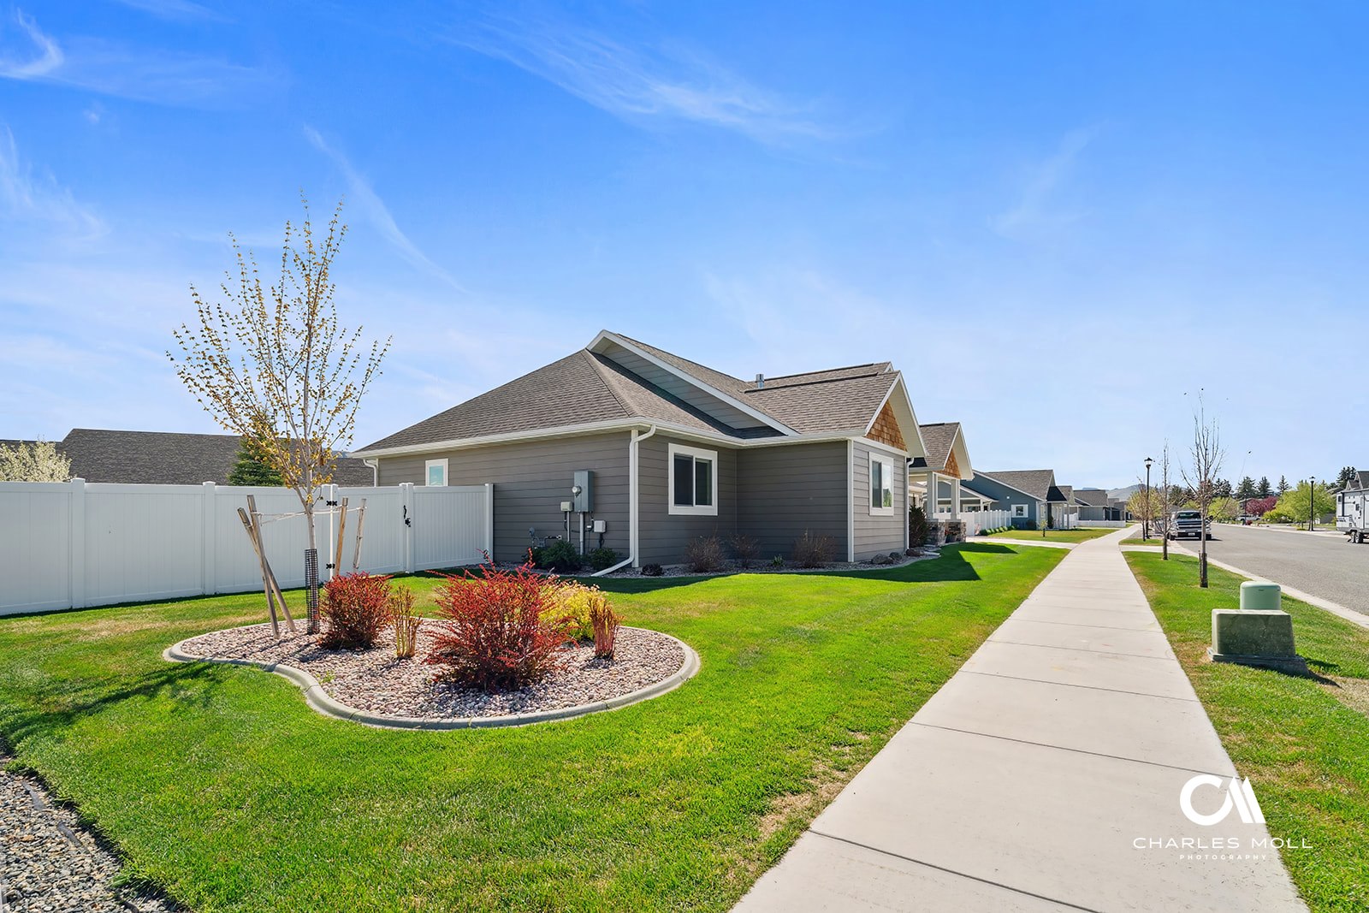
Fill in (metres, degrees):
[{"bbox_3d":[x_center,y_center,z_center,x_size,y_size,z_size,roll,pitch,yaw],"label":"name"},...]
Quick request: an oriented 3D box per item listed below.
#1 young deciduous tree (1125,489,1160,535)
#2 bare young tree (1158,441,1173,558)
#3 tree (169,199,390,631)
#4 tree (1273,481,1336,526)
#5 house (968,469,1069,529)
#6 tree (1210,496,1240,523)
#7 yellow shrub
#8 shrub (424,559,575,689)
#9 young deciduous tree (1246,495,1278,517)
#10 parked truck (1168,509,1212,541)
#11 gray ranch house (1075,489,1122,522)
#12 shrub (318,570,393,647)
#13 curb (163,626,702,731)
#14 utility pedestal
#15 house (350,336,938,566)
[{"bbox_3d":[25.266,3.178,33.500,1.600,2.900,1.600,-3,-5,35],"label":"young deciduous tree"},{"bbox_3d":[14.778,1.347,18.700,0.550,3.550,0.550,-3,-4,38],"label":"bare young tree"},{"bbox_3d":[-4.380,-0.441,6.600,2.050,4.700,2.050,2,-4,-34],"label":"tree"},{"bbox_3d":[63.166,4.901,62.000,4.900,4.700,4.800,-3,-5,35],"label":"tree"},{"bbox_3d":[32.508,4.592,63.000,13.000,5.800,14.000,-3,-5,35],"label":"house"},{"bbox_3d":[84.428,8.344,95.000,3.800,4.100,3.800,-3,-5,35],"label":"tree"},{"bbox_3d":[-1.115,1.592,6.250,0.740,0.620,0.700,1,-4,-10],"label":"yellow shrub"},{"bbox_3d":[-1.411,1.273,4.600,1.060,0.940,1.020,1,-4,-17],"label":"shrub"},{"bbox_3d":[95.200,8.431,100.000,4.600,4.200,4.500,-3,-5,35],"label":"young deciduous tree"},{"bbox_3d":[34.870,4.781,42.200,2.050,1.930,5.850,-3,-4,36],"label":"parked truck"},{"bbox_3d":[63.216,7.843,95.000,13.000,5.500,14.000,-3,-4,36],"label":"gray ranch house"},{"bbox_3d":[-3.287,1.527,6.100,0.670,0.730,0.660,2,-4,-28],"label":"shrub"},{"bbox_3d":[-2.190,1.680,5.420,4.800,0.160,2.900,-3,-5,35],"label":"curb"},{"bbox_3d":[5.060,1.513,5.400,0.580,0.690,0.420,-2,-4,30],"label":"utility pedestal"},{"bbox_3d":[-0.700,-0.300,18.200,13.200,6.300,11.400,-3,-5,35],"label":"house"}]

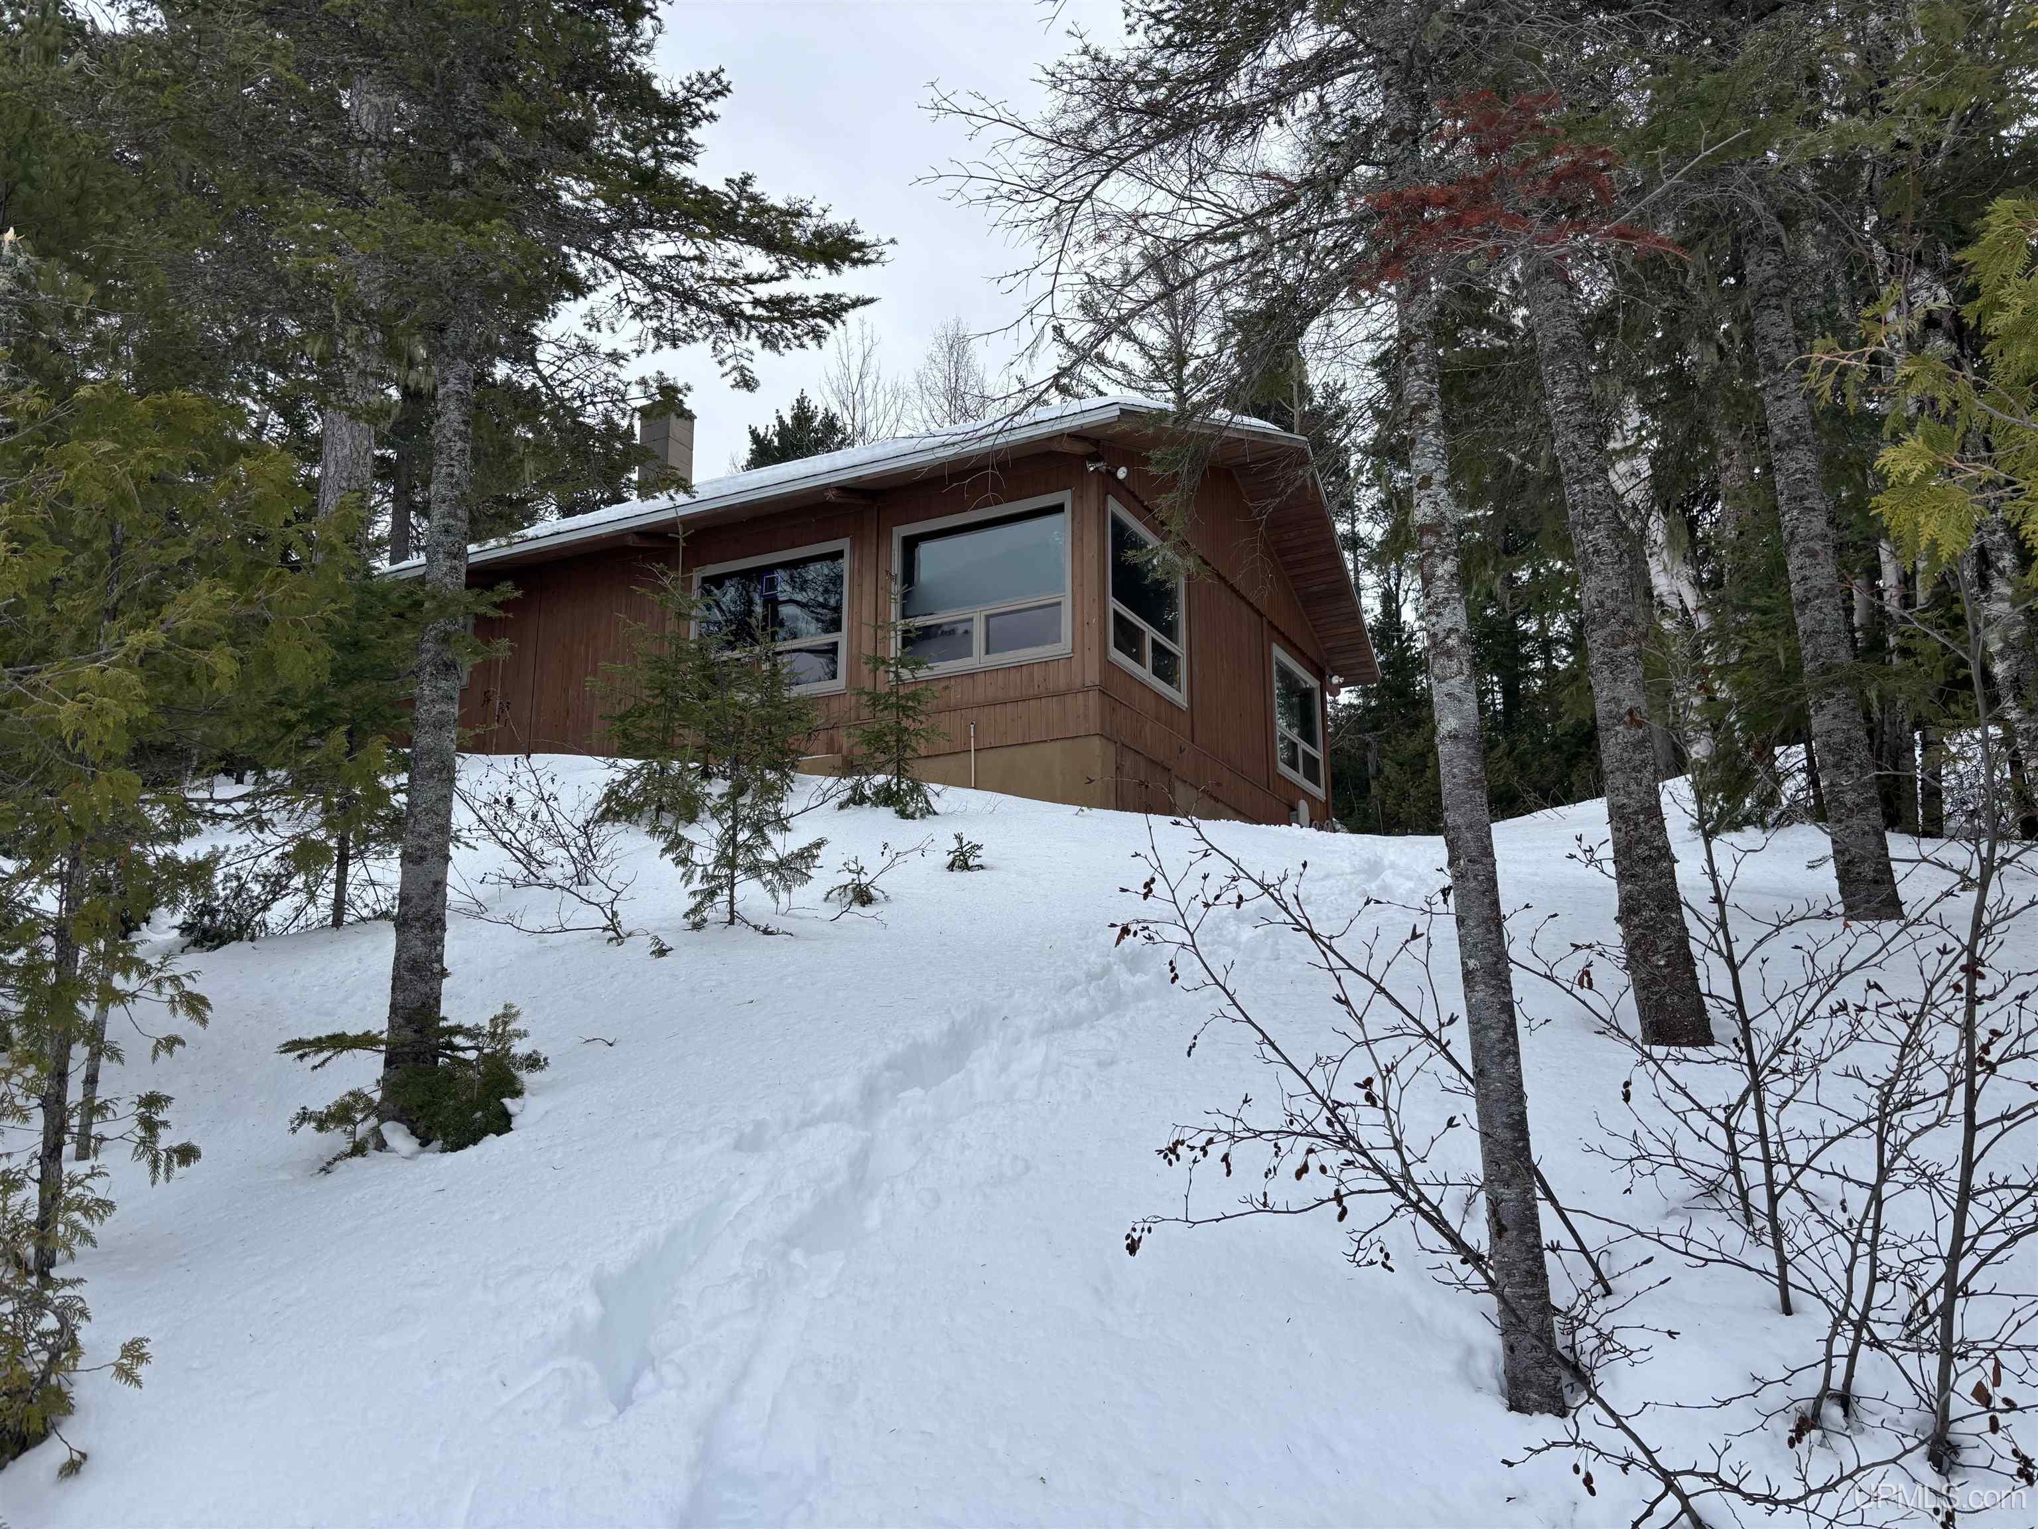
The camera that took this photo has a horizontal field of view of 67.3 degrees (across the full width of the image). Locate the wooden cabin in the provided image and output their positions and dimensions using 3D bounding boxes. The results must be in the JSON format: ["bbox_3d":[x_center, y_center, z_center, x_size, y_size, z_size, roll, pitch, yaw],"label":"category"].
[{"bbox_3d":[-1.734,-0.884,19.890,11.218,5.609,8.804,-7,-16,27],"label":"wooden cabin"}]

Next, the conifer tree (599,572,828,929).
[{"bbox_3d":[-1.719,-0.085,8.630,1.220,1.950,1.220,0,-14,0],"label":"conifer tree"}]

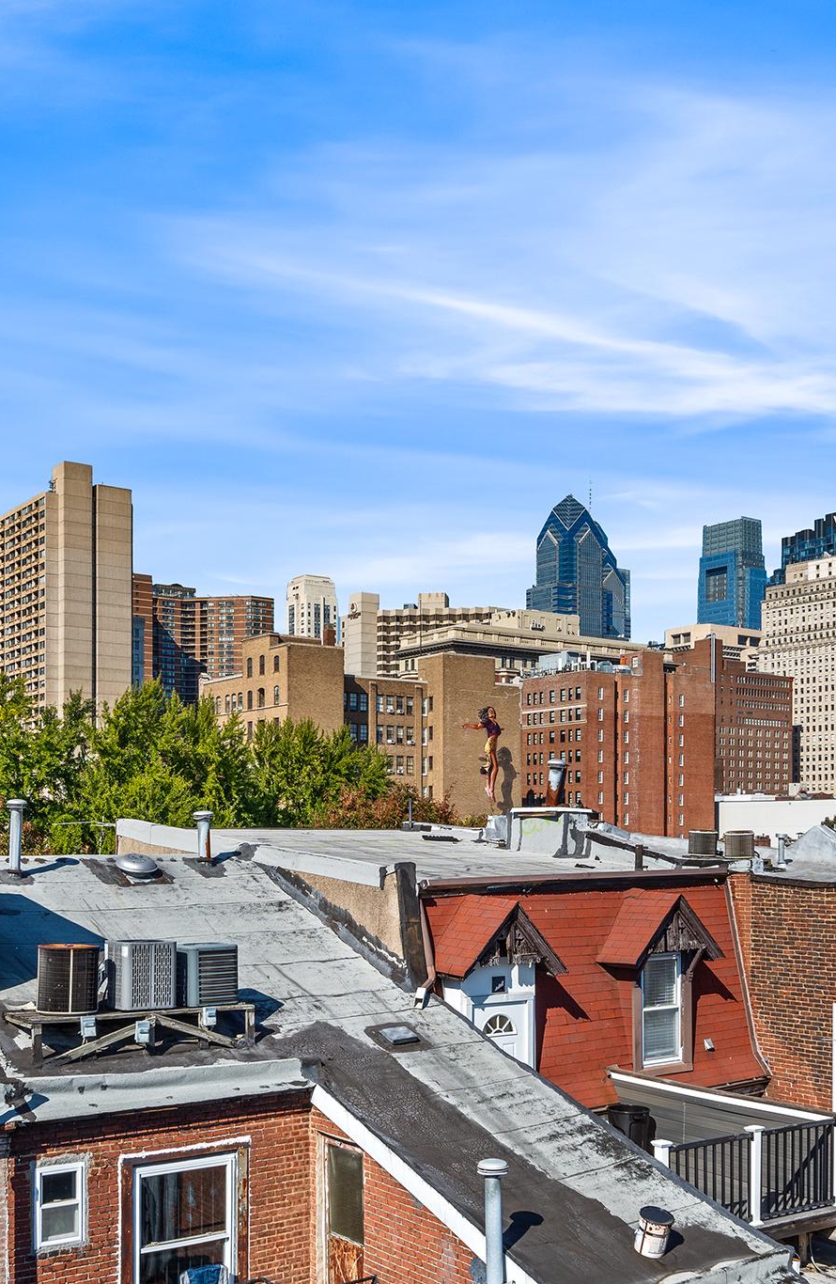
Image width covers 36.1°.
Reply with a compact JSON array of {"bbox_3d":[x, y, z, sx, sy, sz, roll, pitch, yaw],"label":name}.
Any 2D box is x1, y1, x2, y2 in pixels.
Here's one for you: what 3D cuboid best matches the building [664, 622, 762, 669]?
[{"bbox_3d":[191.000,64.600,830.000,48.000,148.000,42.000,3,-5,-35],"label":"building"}]

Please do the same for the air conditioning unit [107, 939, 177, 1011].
[{"bbox_3d":[-2.978,3.593,13.850,0.590,0.700,0.590,0,0,-34],"label":"air conditioning unit"}]

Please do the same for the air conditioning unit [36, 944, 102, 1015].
[{"bbox_3d":[-3.643,3.515,13.400,0.650,0.670,0.650,0,0,-34],"label":"air conditioning unit"}]

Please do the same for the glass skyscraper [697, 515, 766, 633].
[{"bbox_3d":[268.780,45.087,1100.000,41.000,295.000,48.000,0,0,-34],"label":"glass skyscraper"}]

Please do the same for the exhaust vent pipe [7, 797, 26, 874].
[{"bbox_3d":[-5.570,2.680,17.800,0.270,1.030,0.270,3,-5,-36],"label":"exhaust vent pipe"}]

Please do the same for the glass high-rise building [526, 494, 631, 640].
[{"bbox_3d":[106.712,26.534,855.000,50.000,253.000,50.000,0,0,-34],"label":"glass high-rise building"}]

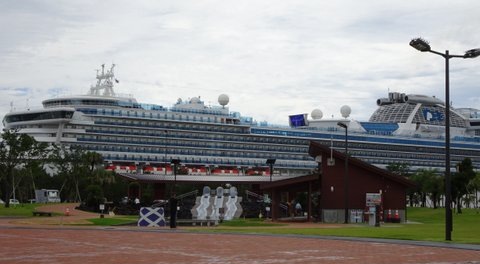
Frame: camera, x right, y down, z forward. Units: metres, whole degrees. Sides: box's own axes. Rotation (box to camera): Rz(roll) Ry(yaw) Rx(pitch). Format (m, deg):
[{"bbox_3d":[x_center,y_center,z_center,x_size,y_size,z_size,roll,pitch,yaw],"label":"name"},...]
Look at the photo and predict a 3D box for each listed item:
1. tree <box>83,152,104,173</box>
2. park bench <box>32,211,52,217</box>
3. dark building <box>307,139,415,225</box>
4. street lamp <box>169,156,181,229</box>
[{"bbox_3d":[-15.371,5.060,87.000,2.400,6.100,2.400,1,-4,0],"label":"tree"},{"bbox_3d":[-14.718,6.090,62.000,1.500,0.430,0.450,1,-4,-6],"label":"park bench"},{"bbox_3d":[8.120,3.453,56.300,6.800,5.300,7.000,1,-4,3],"label":"dark building"},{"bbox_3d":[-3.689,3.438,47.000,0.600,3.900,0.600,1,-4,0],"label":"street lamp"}]

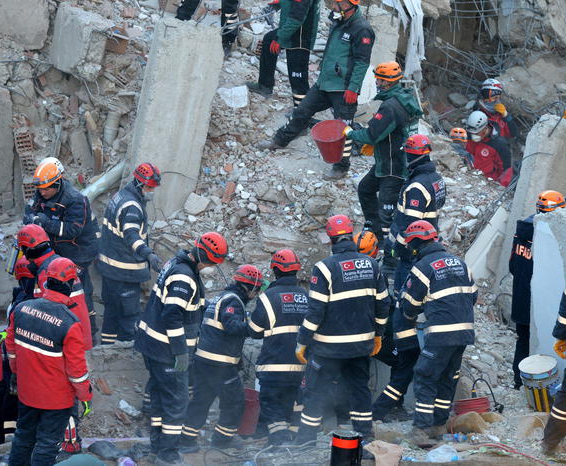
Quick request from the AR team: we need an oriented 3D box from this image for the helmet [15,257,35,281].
[{"bbox_3d":[-2.080,0.291,31.900,0.280,0.170,0.220,1,13,38],"label":"helmet"}]

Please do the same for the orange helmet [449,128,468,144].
[{"bbox_3d":[2.054,-1.132,45.500,0.220,0.170,0.280,0,11,0],"label":"orange helmet"}]

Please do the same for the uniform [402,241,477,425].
[{"bbox_3d":[1.244,0.820,31.100,0.620,1.470,0.520,-10,18,-32],"label":"uniform"}]

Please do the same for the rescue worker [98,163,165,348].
[{"bbox_3d":[-1.381,0.231,35.200,0.550,1.800,0.600,-6,12,-27],"label":"rescue worker"}]

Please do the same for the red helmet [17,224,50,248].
[{"bbox_3d":[-2.020,0.028,31.500,0.280,0.170,0.225,5,15,37],"label":"red helmet"}]

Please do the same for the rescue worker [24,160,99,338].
[{"bbox_3d":[-1.994,0.194,35.000,0.620,1.700,0.550,14,20,42],"label":"rescue worker"}]

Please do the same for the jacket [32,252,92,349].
[{"bbox_3d":[-1.869,0.570,32.800,0.420,0.830,0.580,9,14,41],"label":"jacket"}]

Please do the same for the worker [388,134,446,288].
[{"bbox_3d":[1.170,0.048,33.800,0.550,1.780,0.600,6,12,27],"label":"worker"}]

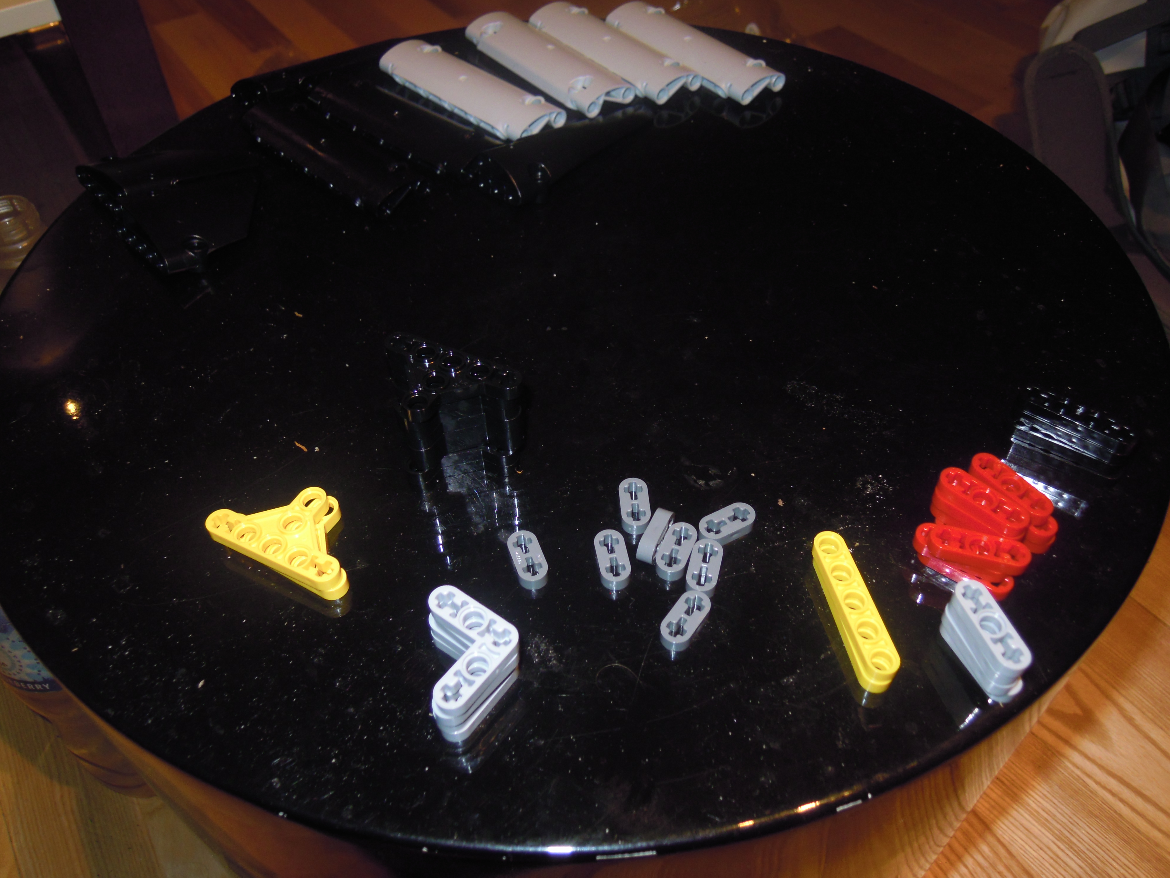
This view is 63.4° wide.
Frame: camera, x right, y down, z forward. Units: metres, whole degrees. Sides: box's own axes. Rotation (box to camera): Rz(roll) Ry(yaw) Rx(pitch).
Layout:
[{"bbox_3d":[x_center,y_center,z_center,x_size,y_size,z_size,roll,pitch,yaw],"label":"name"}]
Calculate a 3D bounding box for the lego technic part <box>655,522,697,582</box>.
[{"bbox_3d":[0.023,0.028,0.239,0.008,0.004,0.016,17,50,16],"label":"lego technic part"}]

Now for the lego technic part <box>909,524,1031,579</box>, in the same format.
[{"bbox_3d":[0.093,0.028,0.230,0.026,0.008,0.009,20,51,18],"label":"lego technic part"}]

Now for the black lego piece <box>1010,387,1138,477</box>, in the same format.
[{"bbox_3d":[0.133,-0.002,0.260,0.032,0.016,0.009,29,54,23],"label":"black lego piece"}]

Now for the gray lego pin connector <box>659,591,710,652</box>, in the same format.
[{"bbox_3d":[0.024,0.043,0.226,0.008,0.004,0.016,29,54,23],"label":"gray lego pin connector"}]

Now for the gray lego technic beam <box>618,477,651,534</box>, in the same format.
[{"bbox_3d":[0.013,0.017,0.249,0.008,0.004,0.016,-4,48,-2],"label":"gray lego technic beam"}]

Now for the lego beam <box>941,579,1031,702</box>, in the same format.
[{"bbox_3d":[0.091,0.046,0.216,0.009,0.016,0.024,-15,50,-13],"label":"lego beam"}]

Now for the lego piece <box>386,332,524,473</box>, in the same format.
[{"bbox_3d":[-0.038,-0.004,0.251,0.041,0.030,0.025,19,51,17],"label":"lego piece"}]

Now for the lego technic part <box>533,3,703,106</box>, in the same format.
[{"bbox_3d":[0.011,-0.171,0.416,0.024,0.009,0.088,-32,55,-25],"label":"lego technic part"}]

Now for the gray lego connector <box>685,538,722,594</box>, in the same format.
[{"bbox_3d":[0.030,0.032,0.235,0.008,0.004,0.016,11,49,11],"label":"gray lego connector"}]

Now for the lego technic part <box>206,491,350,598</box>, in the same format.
[{"bbox_3d":[-0.073,0.023,0.243,0.042,0.008,0.025,20,51,19],"label":"lego technic part"}]

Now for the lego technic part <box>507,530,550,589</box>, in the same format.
[{"bbox_3d":[-0.014,0.030,0.238,0.008,0.004,0.016,-15,50,-13],"label":"lego technic part"}]

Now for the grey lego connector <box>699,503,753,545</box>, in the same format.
[{"bbox_3d":[0.037,0.022,0.244,0.016,0.004,0.008,-23,51,-18],"label":"grey lego connector"}]

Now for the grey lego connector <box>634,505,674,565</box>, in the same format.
[{"bbox_3d":[0.018,0.025,0.241,0.004,0.008,0.016,20,51,17],"label":"grey lego connector"}]

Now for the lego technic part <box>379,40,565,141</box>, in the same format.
[{"bbox_3d":[-0.048,-0.146,0.394,0.088,0.010,0.025,36,58,29],"label":"lego technic part"}]

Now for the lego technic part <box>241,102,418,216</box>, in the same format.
[{"bbox_3d":[-0.097,-0.109,0.359,0.088,0.009,0.024,34,56,27],"label":"lego technic part"}]

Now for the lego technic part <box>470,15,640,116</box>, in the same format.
[{"bbox_3d":[-0.016,-0.163,0.408,0.024,0.009,0.088,-32,55,-25],"label":"lego technic part"}]

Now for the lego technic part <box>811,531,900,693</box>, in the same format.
[{"bbox_3d":[0.063,0.040,0.225,0.008,0.008,0.040,-9,48,-7],"label":"lego technic part"}]

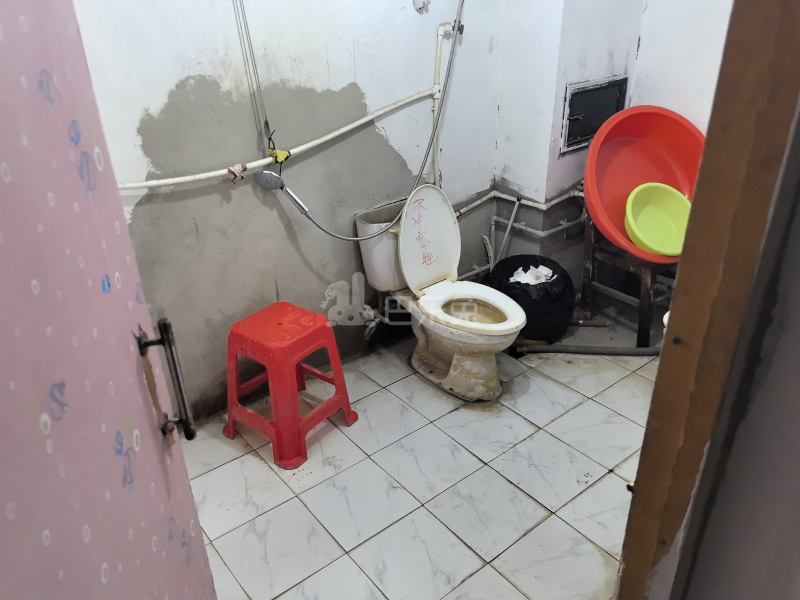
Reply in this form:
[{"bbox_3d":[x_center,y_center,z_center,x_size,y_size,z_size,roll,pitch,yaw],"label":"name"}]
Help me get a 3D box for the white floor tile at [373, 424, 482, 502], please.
[{"bbox_3d":[0.099,0.580,2.237,0.300,0.010,0.300,-21,33,-33],"label":"white floor tile"}]

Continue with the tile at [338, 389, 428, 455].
[{"bbox_3d":[-0.086,0.475,2.445,0.300,0.010,0.300,-21,33,-33],"label":"tile"}]

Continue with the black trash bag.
[{"bbox_3d":[0.616,0.004,2.928,0.390,0.340,0.380,5,28,12],"label":"black trash bag"}]

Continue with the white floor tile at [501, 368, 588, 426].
[{"bbox_3d":[0.567,0.400,2.566,0.300,0.010,0.300,-21,33,-33],"label":"white floor tile"}]

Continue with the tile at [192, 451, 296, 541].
[{"bbox_3d":[-0.557,0.656,2.119,0.300,0.010,0.300,-21,33,-33],"label":"tile"}]

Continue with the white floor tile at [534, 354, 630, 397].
[{"bbox_3d":[0.802,0.310,2.730,0.300,0.010,0.300,-21,33,-33],"label":"white floor tile"}]

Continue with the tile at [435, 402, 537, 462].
[{"bbox_3d":[0.334,0.490,2.400,0.300,0.010,0.300,-21,33,-33],"label":"tile"}]

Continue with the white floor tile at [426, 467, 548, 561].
[{"bbox_3d":[0.285,0.684,2.027,0.300,0.010,0.300,-21,33,-33],"label":"white floor tile"}]

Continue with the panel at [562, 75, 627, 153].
[{"bbox_3d":[0.933,-0.883,2.958,0.450,0.310,0.035,-21,33,-33],"label":"panel"}]

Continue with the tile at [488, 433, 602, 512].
[{"bbox_3d":[0.520,0.594,2.191,0.300,0.010,0.300,-21,33,-33],"label":"tile"}]

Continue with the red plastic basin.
[{"bbox_3d":[1.067,-0.477,2.712,0.675,0.675,0.195,-11,-6,-18],"label":"red plastic basin"}]

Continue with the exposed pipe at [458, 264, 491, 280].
[{"bbox_3d":[0.389,-0.140,3.267,0.260,0.030,0.030,-21,33,-33],"label":"exposed pipe"}]

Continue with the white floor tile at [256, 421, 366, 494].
[{"bbox_3d":[-0.321,0.565,2.281,0.300,0.010,0.300,-21,33,-33],"label":"white floor tile"}]

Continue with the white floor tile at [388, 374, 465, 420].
[{"bbox_3d":[0.148,0.385,2.608,0.300,0.010,0.300,-21,33,-33],"label":"white floor tile"}]

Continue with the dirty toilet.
[{"bbox_3d":[0.219,-0.044,2.542,0.420,0.815,0.710,-23,34,-35],"label":"dirty toilet"}]

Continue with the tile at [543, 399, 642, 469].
[{"bbox_3d":[0.754,0.503,2.356,0.300,0.010,0.300,-21,33,-33],"label":"tile"}]

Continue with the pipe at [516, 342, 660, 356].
[{"bbox_3d":[0.855,0.230,2.823,0.651,0.045,0.045,0,27,3],"label":"pipe"}]

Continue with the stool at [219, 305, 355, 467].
[{"bbox_3d":[-0.420,0.286,2.318,0.355,0.465,0.360,18,33,33],"label":"stool"}]

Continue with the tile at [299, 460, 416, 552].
[{"bbox_3d":[-0.136,0.670,2.073,0.300,0.010,0.300,-21,33,-33],"label":"tile"}]

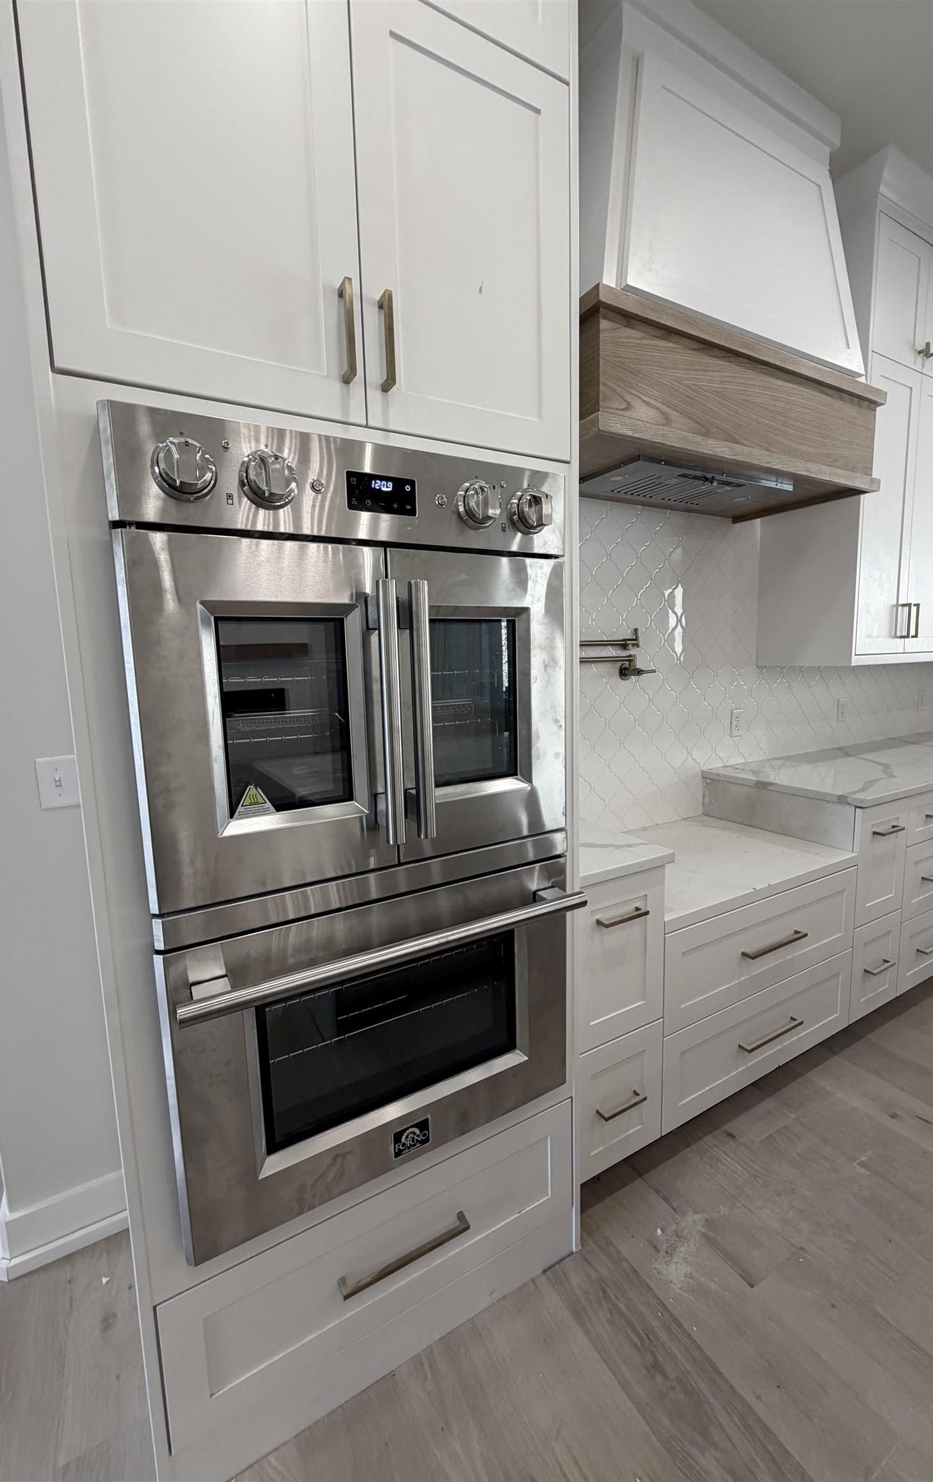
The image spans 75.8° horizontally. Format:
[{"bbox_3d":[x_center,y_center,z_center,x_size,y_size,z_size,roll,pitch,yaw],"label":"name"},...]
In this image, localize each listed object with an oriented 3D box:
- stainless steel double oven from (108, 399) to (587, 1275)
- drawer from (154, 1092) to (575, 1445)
[{"bbox_3d":[-0.242,0.138,1.261,0.772,1.297,0.620,-6,9,-30],"label":"stainless steel double oven"},{"bbox_3d":[-0.223,0.991,1.371,0.865,0.284,0.445,-6,9,-30],"label":"drawer"}]

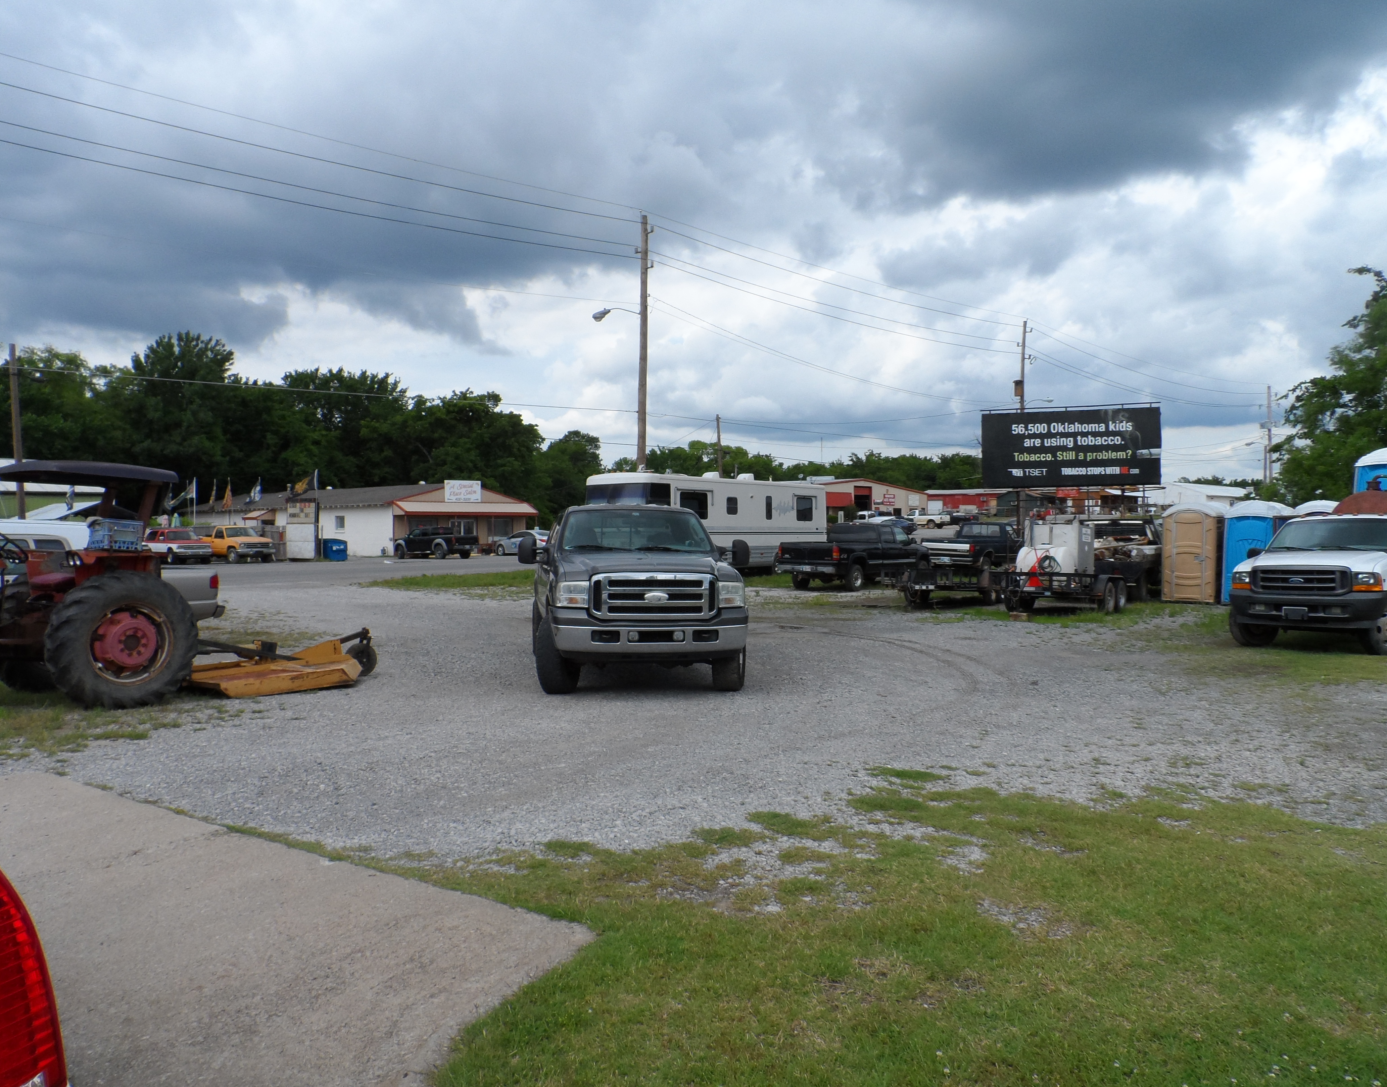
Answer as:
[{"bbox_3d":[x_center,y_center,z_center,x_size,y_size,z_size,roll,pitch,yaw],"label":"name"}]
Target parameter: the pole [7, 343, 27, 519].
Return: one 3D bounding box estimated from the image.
[{"bbox_3d":[-22.118,-2.667,32.961,0.270,7.720,0.270,-4,1,-44],"label":"pole"}]

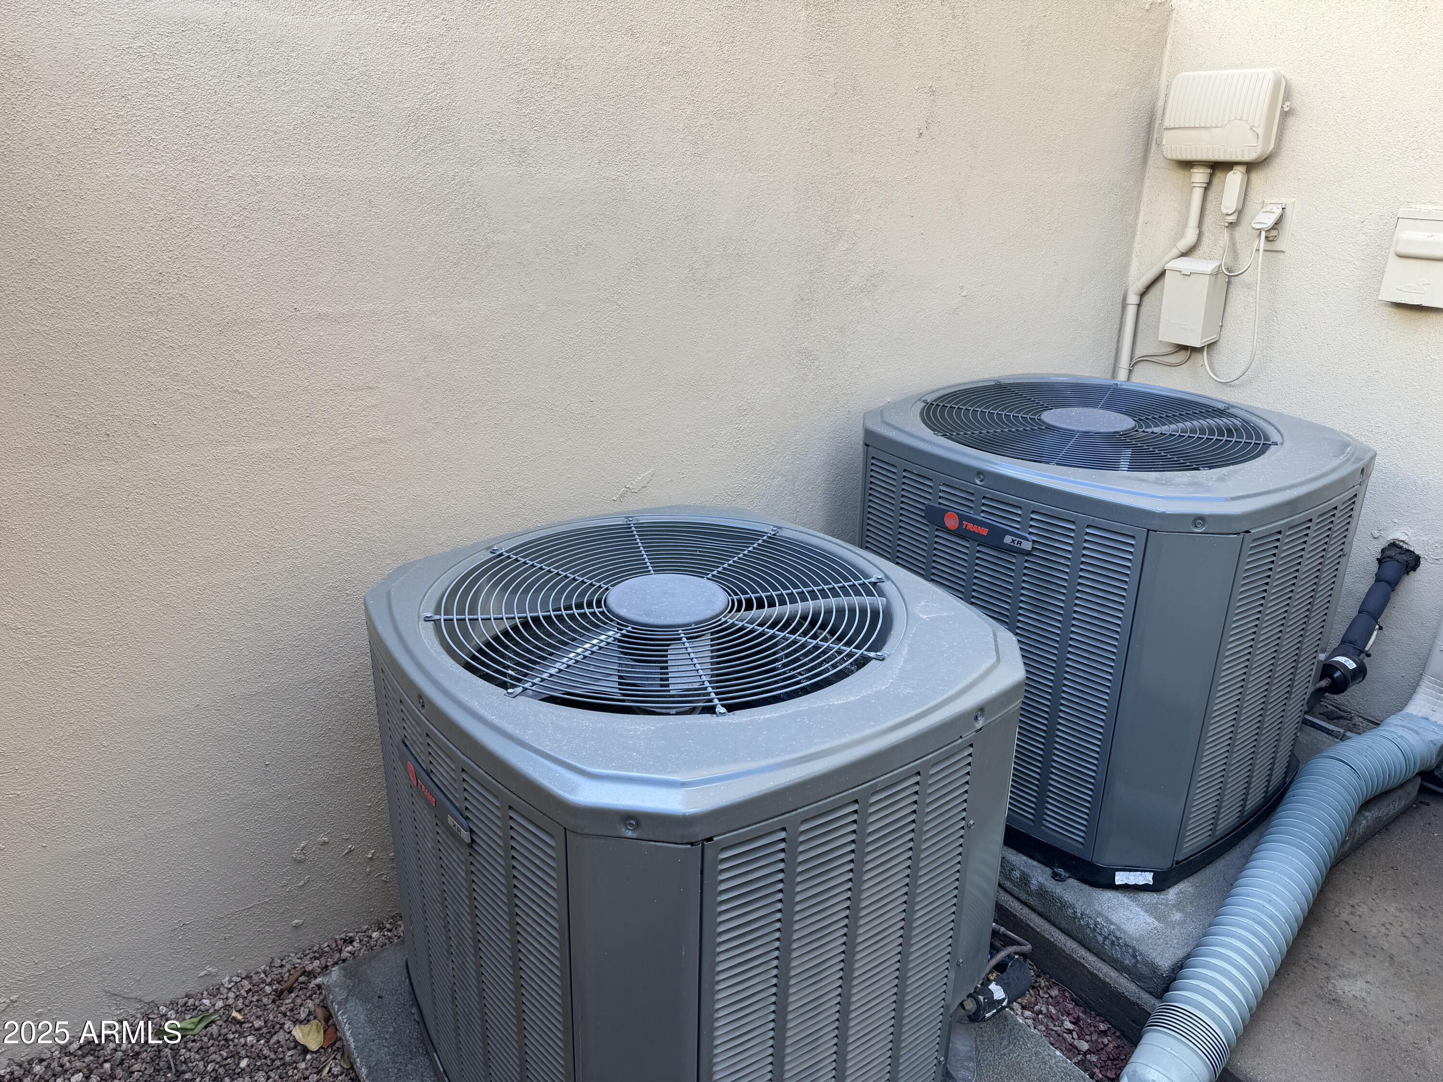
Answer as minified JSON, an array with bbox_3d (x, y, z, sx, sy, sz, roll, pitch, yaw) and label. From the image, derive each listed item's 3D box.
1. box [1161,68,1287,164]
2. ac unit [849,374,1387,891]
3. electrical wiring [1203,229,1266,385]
[{"bbox_3d":[1.162,-0.987,2.327,0.065,0.185,0.252,-13,25,-31],"label":"box"},{"bbox_3d":[0.752,0.108,2.119,0.775,0.762,0.857,-16,27,-36],"label":"ac unit"},{"bbox_3d":[1.228,-0.553,2.378,0.055,0.363,0.130,-13,25,-31],"label":"electrical wiring"}]

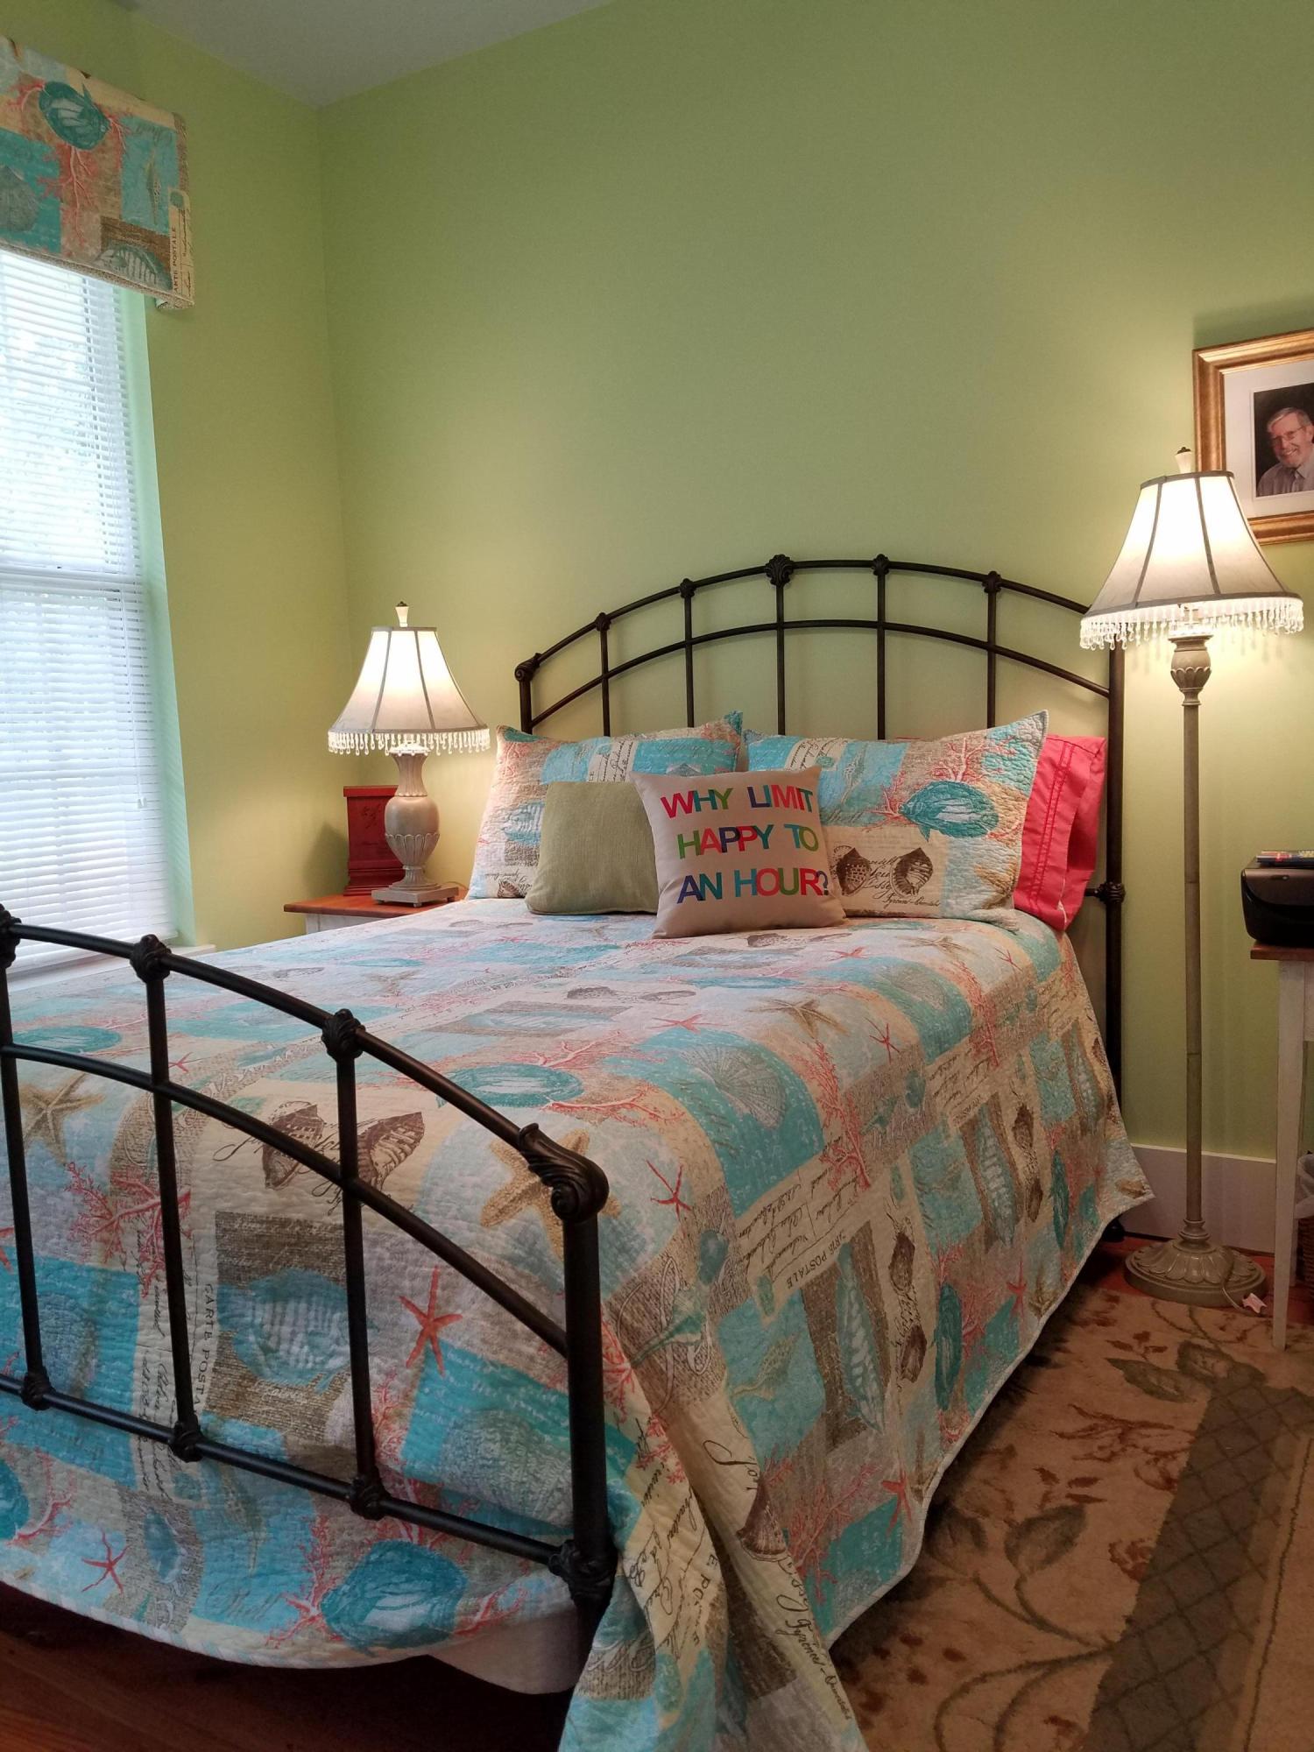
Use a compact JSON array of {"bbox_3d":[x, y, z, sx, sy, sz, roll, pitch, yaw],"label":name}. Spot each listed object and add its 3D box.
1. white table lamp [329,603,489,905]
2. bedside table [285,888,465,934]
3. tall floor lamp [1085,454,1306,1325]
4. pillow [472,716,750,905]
[{"bbox_3d":[-0.637,-0.314,3.390,0.412,0.768,0.412,-2,5,0],"label":"white table lamp"},{"bbox_3d":[-0.651,0.439,3.557,0.480,0.768,0.480,1,6,29],"label":"bedside table"},{"bbox_3d":[1.092,-0.003,2.675,0.441,1.692,0.441,1,6,29],"label":"tall floor lamp"},{"bbox_3d":[-0.142,-0.159,3.180,0.700,0.460,0.180,1,-17,29],"label":"pillow"}]

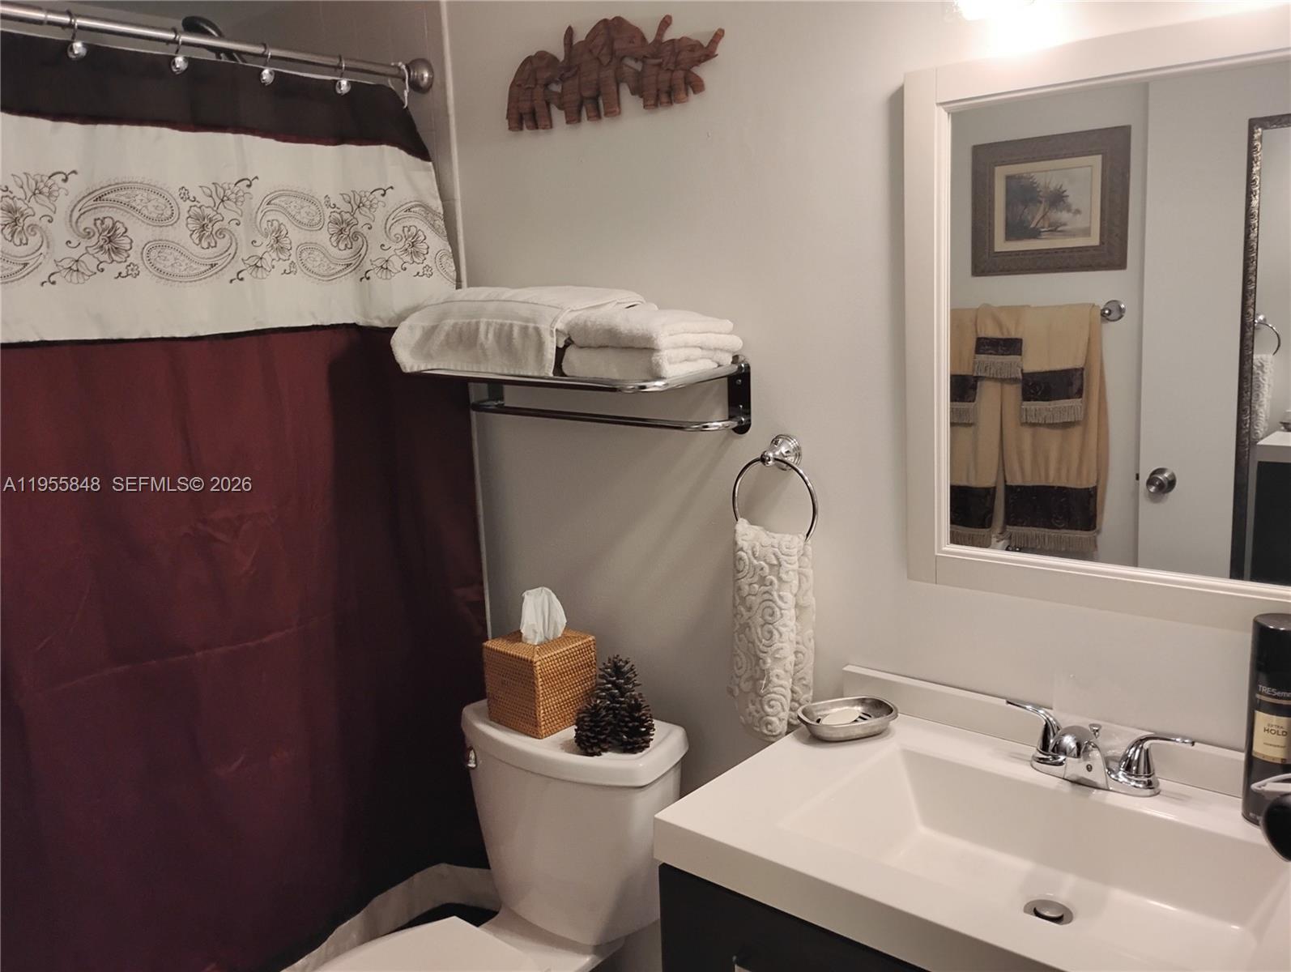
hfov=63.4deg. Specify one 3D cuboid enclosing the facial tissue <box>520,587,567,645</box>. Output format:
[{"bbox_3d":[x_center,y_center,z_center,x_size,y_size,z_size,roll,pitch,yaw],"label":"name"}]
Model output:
[{"bbox_3d":[-0.186,0.231,1.883,0.075,0.102,0.050,6,14,40],"label":"facial tissue"}]

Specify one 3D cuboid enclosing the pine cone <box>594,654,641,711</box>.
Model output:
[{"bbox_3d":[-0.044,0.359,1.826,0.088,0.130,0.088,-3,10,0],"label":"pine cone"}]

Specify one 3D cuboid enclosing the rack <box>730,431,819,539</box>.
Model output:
[{"bbox_3d":[0.214,0.015,1.637,0.157,0.184,0.064,6,14,40],"label":"rack"}]

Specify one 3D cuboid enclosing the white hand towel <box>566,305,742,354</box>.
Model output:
[{"bbox_3d":[0.013,-0.247,1.640,0.205,0.056,0.205,6,14,40],"label":"white hand towel"}]

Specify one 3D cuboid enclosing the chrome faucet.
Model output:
[{"bbox_3d":[0.551,0.338,1.319,0.230,0.092,0.140,6,14,40],"label":"chrome faucet"}]

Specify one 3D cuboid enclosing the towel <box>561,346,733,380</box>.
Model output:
[{"bbox_3d":[0.004,-0.201,1.658,0.214,0.045,0.180,6,14,40],"label":"towel"}]

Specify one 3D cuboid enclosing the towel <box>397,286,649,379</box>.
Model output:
[{"bbox_3d":[-0.228,-0.277,1.842,0.450,0.144,0.210,6,14,40],"label":"towel"}]

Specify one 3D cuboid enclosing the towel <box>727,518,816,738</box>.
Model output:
[{"bbox_3d":[0.203,0.226,1.660,0.126,0.350,0.065,6,14,40],"label":"towel"}]

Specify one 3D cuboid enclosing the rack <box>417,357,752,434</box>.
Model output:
[{"bbox_3d":[-0.149,-0.150,1.792,0.635,0.132,0.240,6,14,40],"label":"rack"}]

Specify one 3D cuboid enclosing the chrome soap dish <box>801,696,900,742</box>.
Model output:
[{"bbox_3d":[0.295,0.343,1.522,0.148,0.032,0.090,-6,11,-18],"label":"chrome soap dish"}]

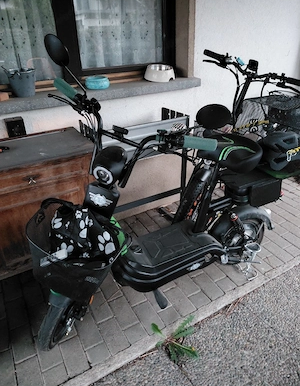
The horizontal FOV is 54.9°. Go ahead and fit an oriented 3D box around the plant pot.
[{"bbox_3d":[-0.715,-0.620,1.633,0.128,0.141,0.128,-17,33,-25],"label":"plant pot"}]

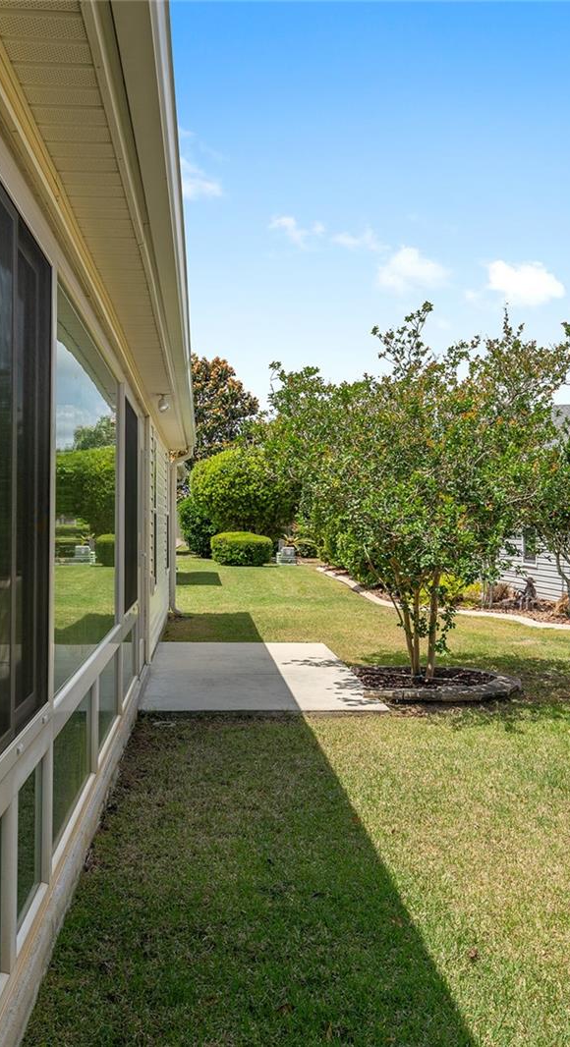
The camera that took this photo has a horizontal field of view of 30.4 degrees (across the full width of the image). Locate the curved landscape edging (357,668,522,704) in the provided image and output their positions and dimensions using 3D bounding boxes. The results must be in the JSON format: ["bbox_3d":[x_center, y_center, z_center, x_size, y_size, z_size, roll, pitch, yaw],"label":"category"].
[{"bbox_3d":[1.320,1.365,9.000,1.420,0.120,1.400,0,0,-5],"label":"curved landscape edging"}]

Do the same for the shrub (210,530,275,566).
[{"bbox_3d":[-1.395,0.810,34.500,2.100,1.150,1.900,0,0,-5],"label":"shrub"}]

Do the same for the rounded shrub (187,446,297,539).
[{"bbox_3d":[-1.330,-0.740,38.500,4.300,4.250,4.000,0,0,-5],"label":"rounded shrub"}]

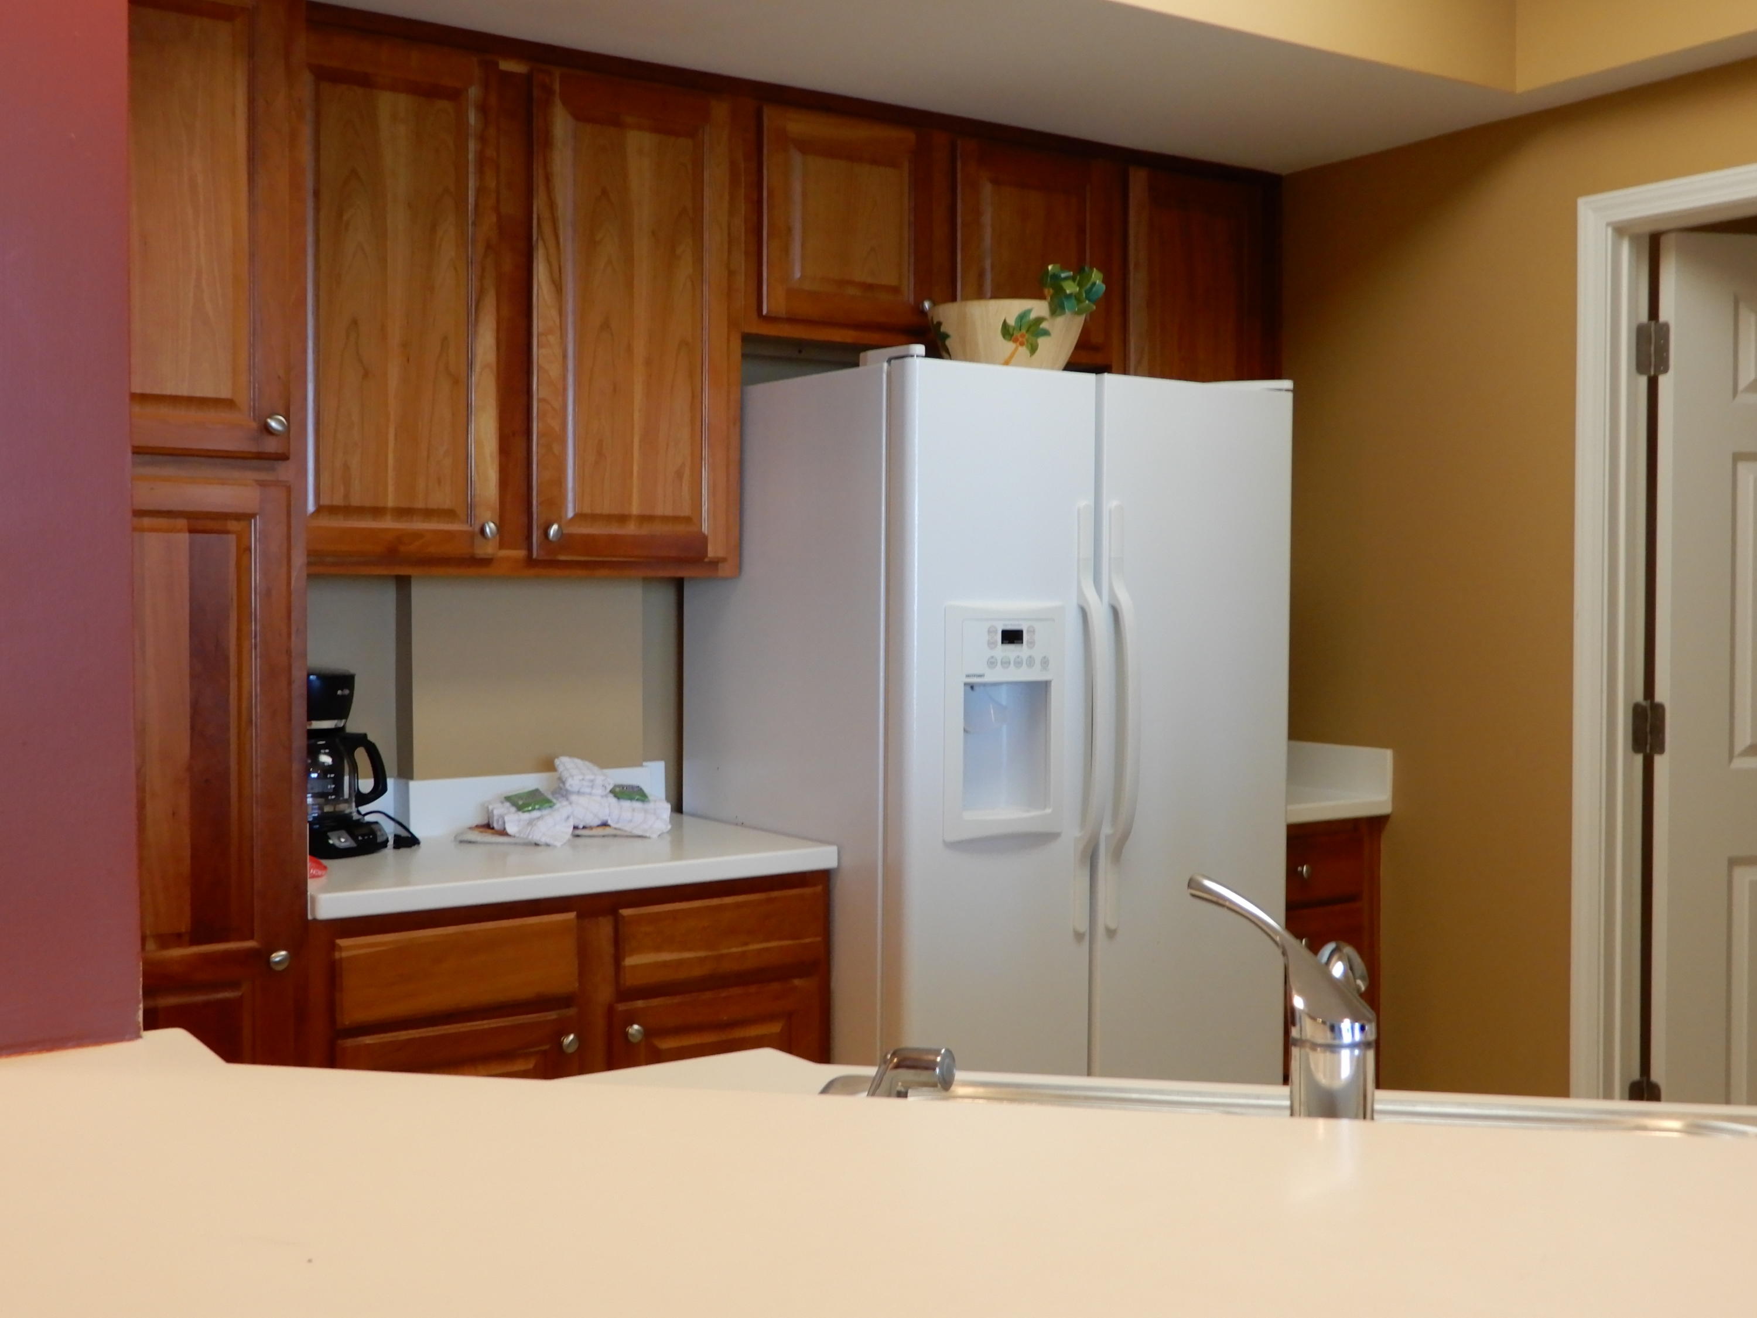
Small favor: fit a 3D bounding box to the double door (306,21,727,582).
[{"bbox_3d":[-0.621,-0.576,3.254,0.890,0.852,0.050,-1,2,-35],"label":"double door"}]

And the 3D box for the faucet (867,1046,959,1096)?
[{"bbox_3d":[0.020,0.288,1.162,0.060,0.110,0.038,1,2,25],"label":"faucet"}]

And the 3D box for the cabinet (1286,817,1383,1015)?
[{"bbox_3d":[0.719,0.765,4.221,0.435,0.875,0.625,-1,2,-35],"label":"cabinet"}]

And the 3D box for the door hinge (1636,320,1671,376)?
[{"bbox_3d":[1.484,-0.596,3.694,0.068,0.102,0.035,1,2,22],"label":"door hinge"}]

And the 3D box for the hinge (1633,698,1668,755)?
[{"bbox_3d":[1.486,0.131,3.715,0.068,0.102,0.035,1,2,22],"label":"hinge"}]

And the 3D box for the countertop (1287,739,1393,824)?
[{"bbox_3d":[0.726,0.255,4.208,0.470,0.141,0.648,-1,2,-35],"label":"countertop"}]

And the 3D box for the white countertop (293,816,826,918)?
[{"bbox_3d":[-0.617,0.338,3.279,0.902,0.040,0.648,-1,2,-35],"label":"white countertop"}]

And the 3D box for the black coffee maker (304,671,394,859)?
[{"bbox_3d":[-0.959,0.172,3.217,0.240,0.298,0.190,1,2,20],"label":"black coffee maker"}]

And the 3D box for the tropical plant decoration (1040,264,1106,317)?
[{"bbox_3d":[0.364,-0.690,3.618,0.124,0.102,0.085,0,2,6],"label":"tropical plant decoration"}]

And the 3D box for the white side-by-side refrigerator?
[{"bbox_3d":[0.218,0.349,3.696,0.908,1.740,0.795,-1,2,-35],"label":"white side-by-side refrigerator"}]

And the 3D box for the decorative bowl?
[{"bbox_3d":[0.236,-0.569,3.545,0.286,0.140,0.286,0,2,4],"label":"decorative bowl"}]

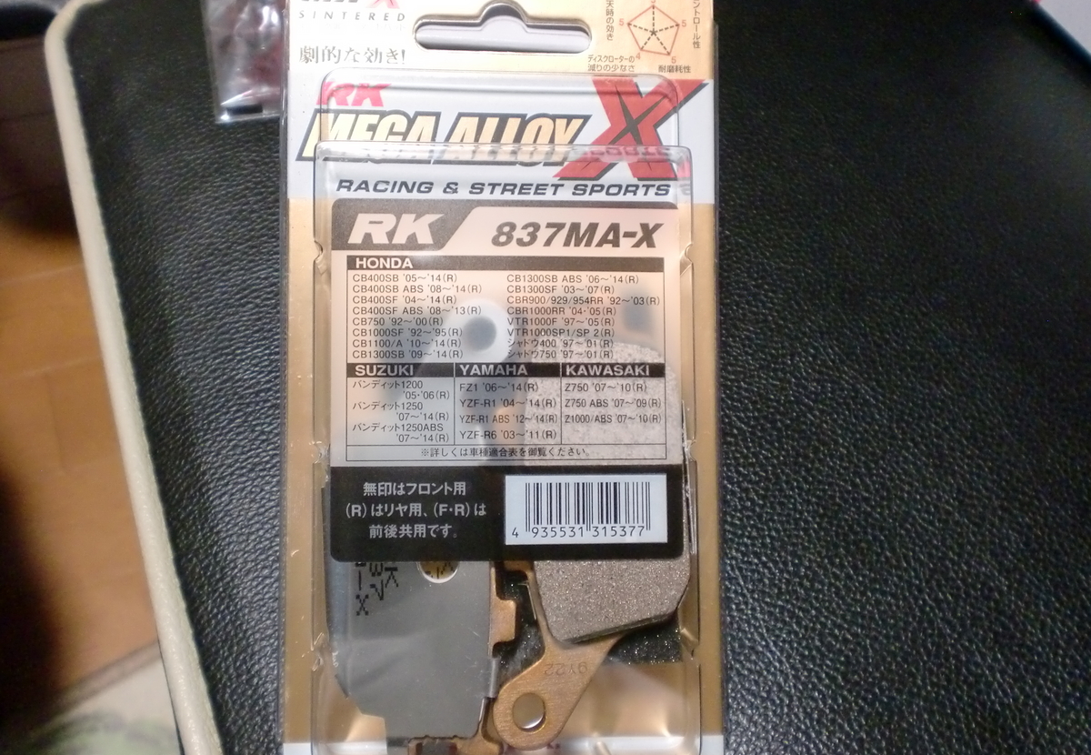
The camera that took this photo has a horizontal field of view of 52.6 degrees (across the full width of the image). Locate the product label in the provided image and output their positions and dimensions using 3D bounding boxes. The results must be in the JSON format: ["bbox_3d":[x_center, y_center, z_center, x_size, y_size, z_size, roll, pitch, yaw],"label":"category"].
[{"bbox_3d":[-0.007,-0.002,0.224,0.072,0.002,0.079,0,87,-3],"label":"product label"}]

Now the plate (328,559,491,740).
[{"bbox_3d":[-0.027,0.032,0.226,0.035,0.005,0.084,0,87,-3],"label":"plate"}]

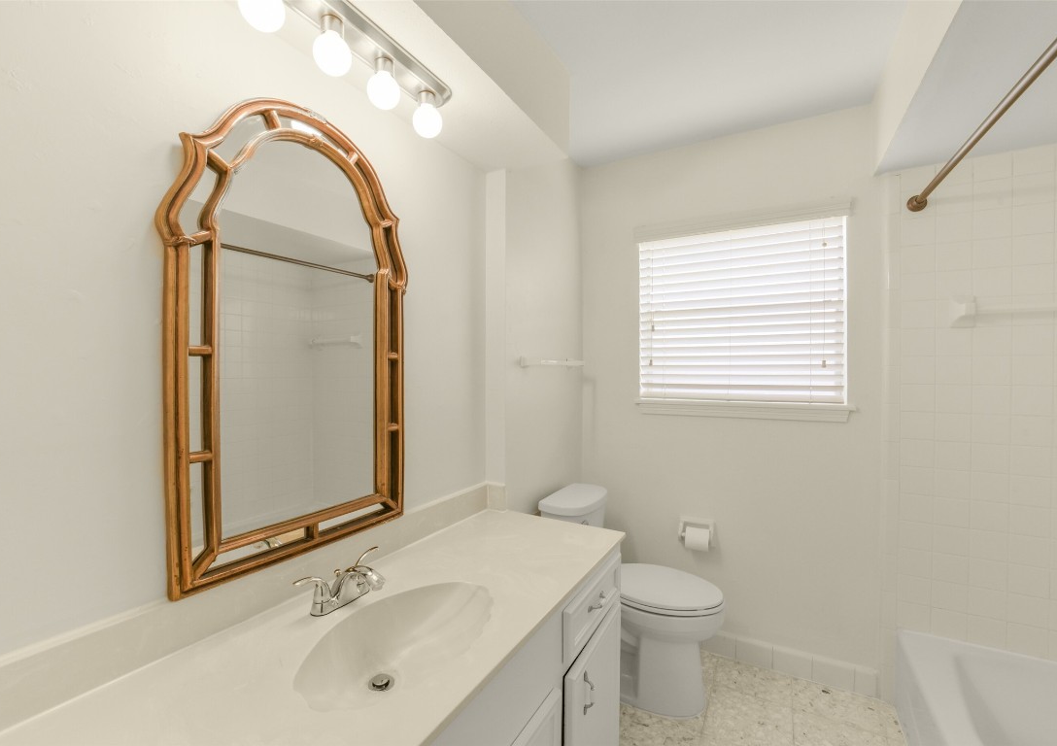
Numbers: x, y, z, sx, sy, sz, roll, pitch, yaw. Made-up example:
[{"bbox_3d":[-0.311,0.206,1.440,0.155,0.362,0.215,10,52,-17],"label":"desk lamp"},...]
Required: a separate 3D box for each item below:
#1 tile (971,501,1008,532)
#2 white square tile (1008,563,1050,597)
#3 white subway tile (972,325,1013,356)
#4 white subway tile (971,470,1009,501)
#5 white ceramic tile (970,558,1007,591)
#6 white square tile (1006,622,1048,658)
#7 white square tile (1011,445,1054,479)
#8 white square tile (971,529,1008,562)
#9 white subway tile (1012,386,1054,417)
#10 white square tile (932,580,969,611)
[{"bbox_3d":[1.732,0.539,1.635,0.107,0.108,0.009,0,1,27],"label":"tile"},{"bbox_3d":[1.830,0.759,1.591,0.107,0.108,0.010,0,0,27],"label":"white square tile"},{"bbox_3d":[1.734,-0.118,1.629,0.107,0.108,0.009,0,1,27],"label":"white subway tile"},{"bbox_3d":[1.732,0.429,1.634,0.107,0.108,0.009,0,1,27],"label":"white subway tile"},{"bbox_3d":[1.723,0.753,1.631,0.108,0.108,0.009,0,1,27],"label":"white ceramic tile"},{"bbox_3d":[1.832,0.979,1.591,0.107,0.104,0.009,0,0,30],"label":"white square tile"},{"bbox_3d":[1.830,0.321,1.587,0.107,0.108,0.010,0,0,27],"label":"white square tile"},{"bbox_3d":[1.744,0.653,1.648,0.108,0.108,0.008,0,1,26],"label":"white square tile"},{"bbox_3d":[1.831,0.102,1.584,0.107,0.108,0.010,0,0,27],"label":"white subway tile"},{"bbox_3d":[1.645,0.873,1.699,0.108,0.108,0.008,0,1,26],"label":"white square tile"}]

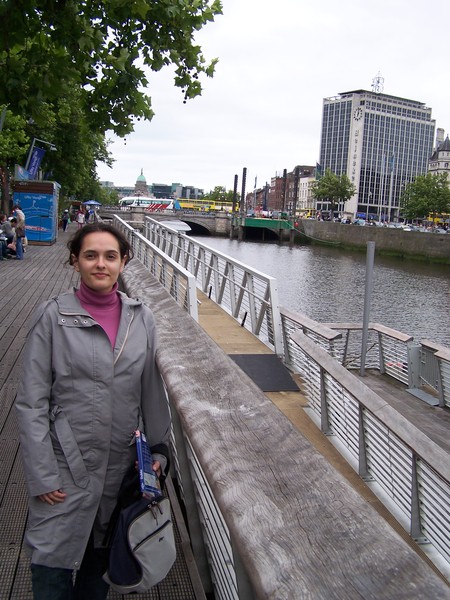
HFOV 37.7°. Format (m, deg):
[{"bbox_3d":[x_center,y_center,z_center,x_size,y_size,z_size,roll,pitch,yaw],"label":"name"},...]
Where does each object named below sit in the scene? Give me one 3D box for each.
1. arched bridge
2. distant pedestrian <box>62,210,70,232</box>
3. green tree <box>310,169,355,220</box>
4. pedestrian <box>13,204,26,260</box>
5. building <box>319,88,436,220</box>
[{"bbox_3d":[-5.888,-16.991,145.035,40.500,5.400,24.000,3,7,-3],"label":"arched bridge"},{"bbox_3d":[-12.057,-6.030,50.245,0.520,1.680,0.420,2,7,-8],"label":"distant pedestrian"},{"bbox_3d":[24.154,-23.592,148.000,9.200,11.800,9.200,3,7,0],"label":"green tree"},{"bbox_3d":[-6.562,-2.152,21.039,0.370,1.720,0.480,3,7,0],"label":"pedestrian"},{"bbox_3d":[52.471,-46.774,228.412,36.000,43.000,18.300,-2,8,-32],"label":"building"}]

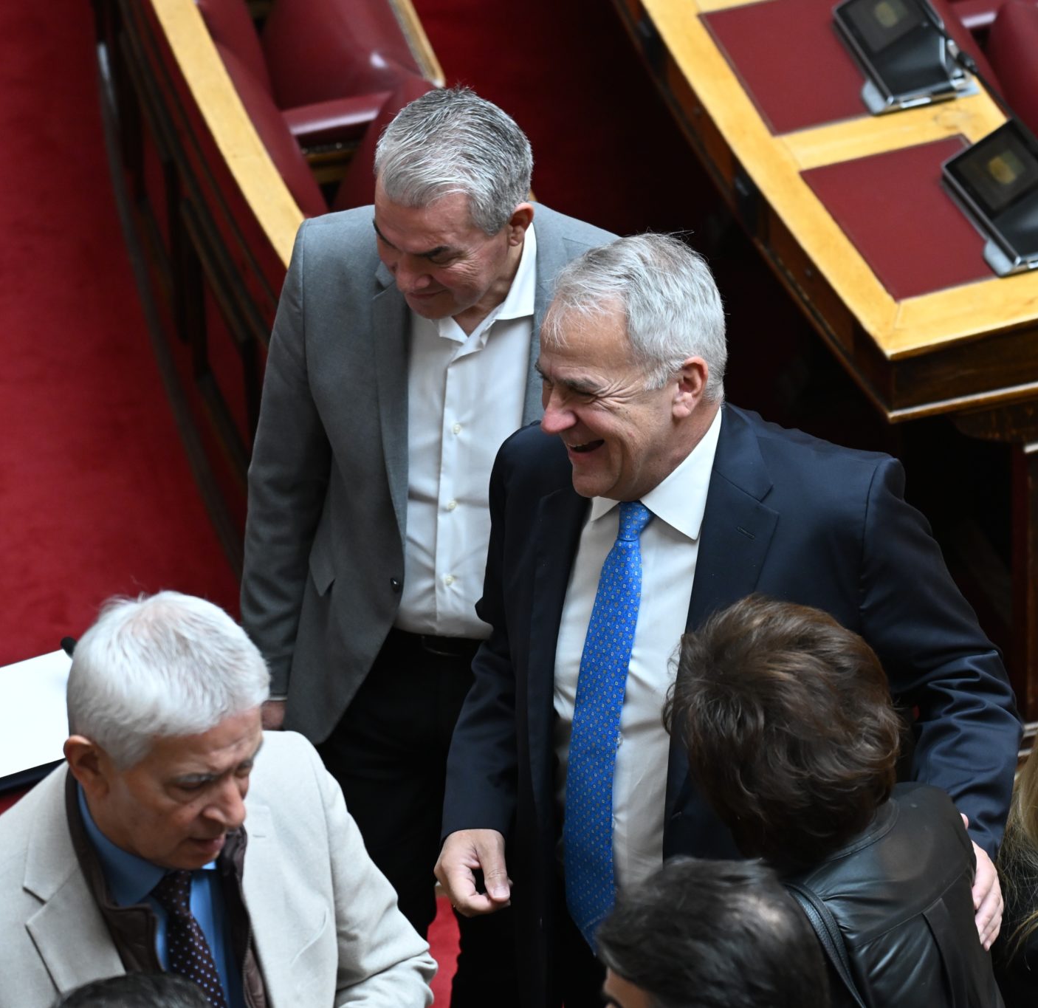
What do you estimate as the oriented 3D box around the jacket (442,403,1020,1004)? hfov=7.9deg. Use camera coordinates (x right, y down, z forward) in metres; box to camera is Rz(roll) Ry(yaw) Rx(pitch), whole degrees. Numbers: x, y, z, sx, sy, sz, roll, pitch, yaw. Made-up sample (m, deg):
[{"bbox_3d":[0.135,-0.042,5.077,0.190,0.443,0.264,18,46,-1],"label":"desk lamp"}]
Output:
[{"bbox_3d":[0.261,0.212,8.663,0.680,0.780,0.460,13,38,21],"label":"jacket"}]

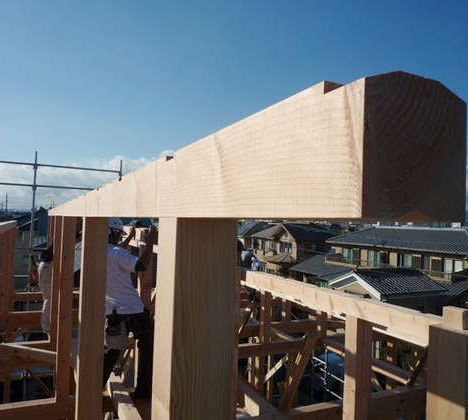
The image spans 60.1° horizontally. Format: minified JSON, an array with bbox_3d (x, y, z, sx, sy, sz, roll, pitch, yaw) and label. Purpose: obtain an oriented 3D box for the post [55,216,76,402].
[{"bbox_3d":[-1.477,0.851,3.548,0.105,1.586,0.105,2,-2,-26],"label":"post"}]

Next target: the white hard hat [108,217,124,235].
[{"bbox_3d":[-1.075,0.120,3.600,0.220,0.165,0.280,0,-11,36],"label":"white hard hat"}]

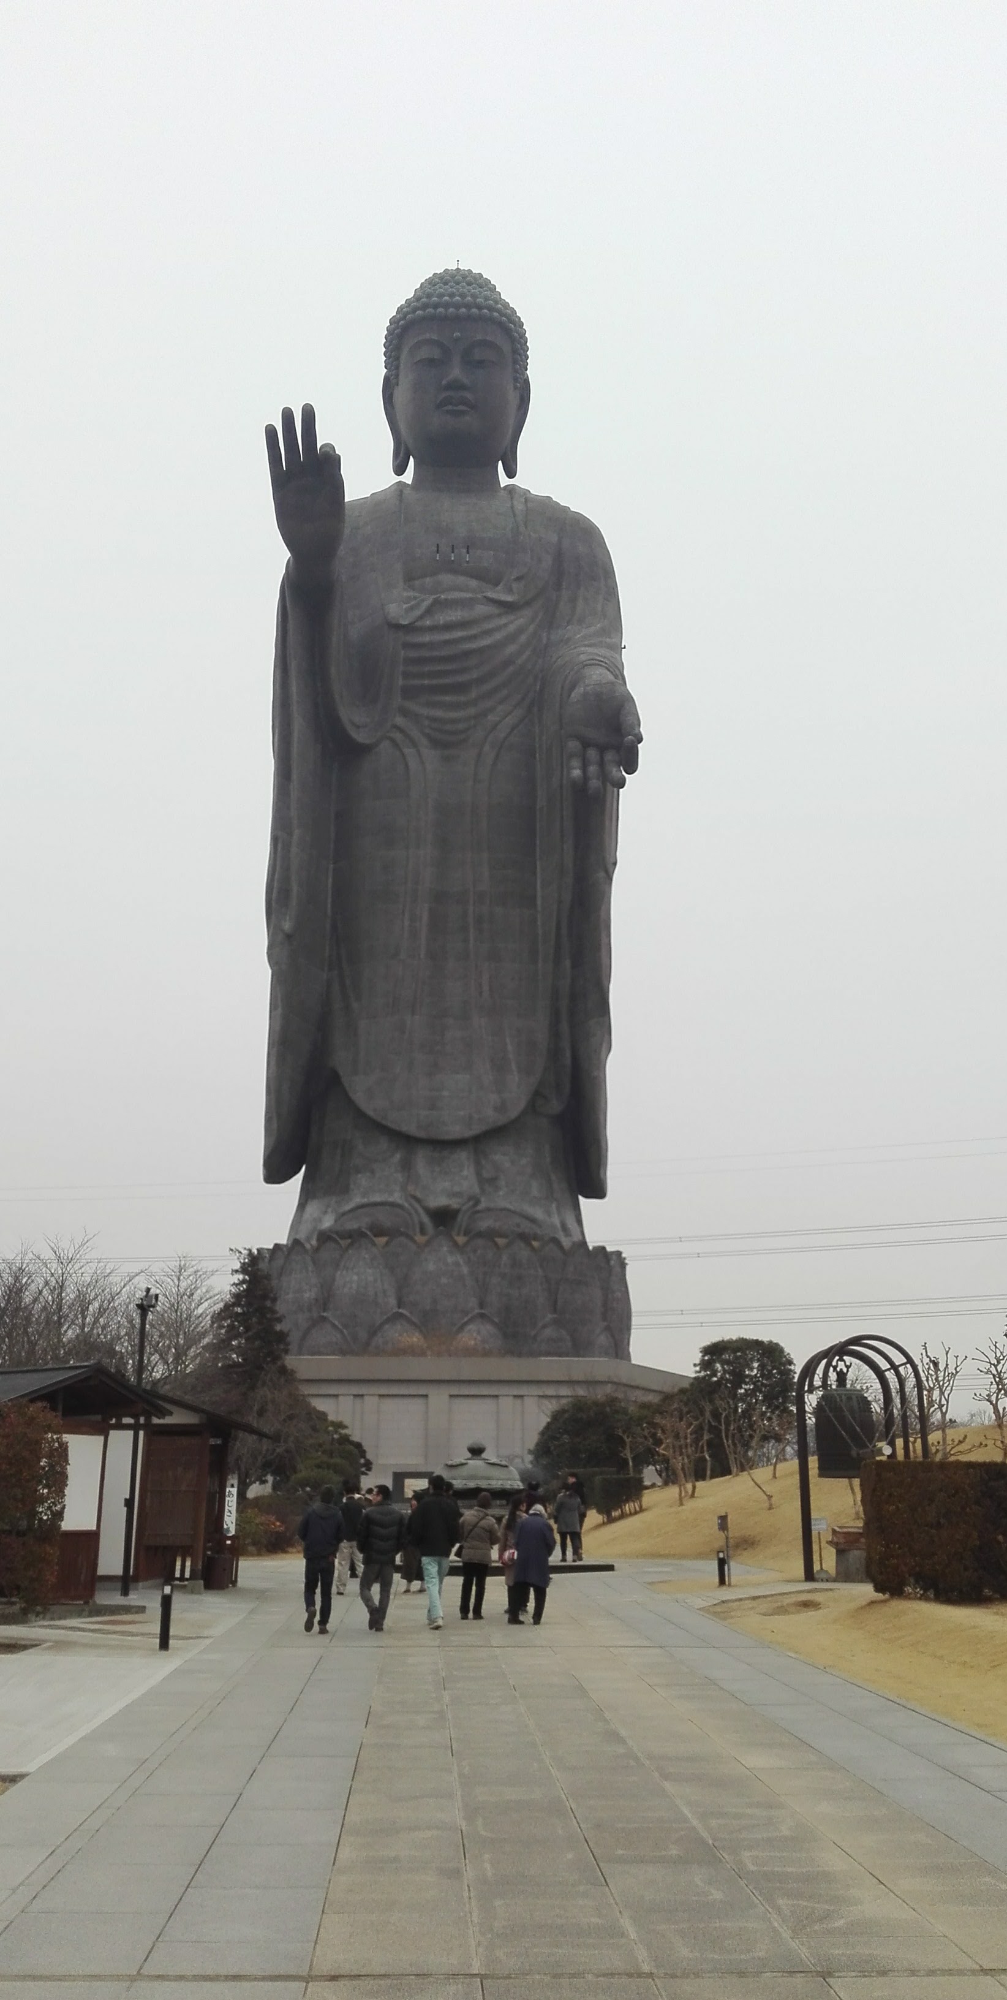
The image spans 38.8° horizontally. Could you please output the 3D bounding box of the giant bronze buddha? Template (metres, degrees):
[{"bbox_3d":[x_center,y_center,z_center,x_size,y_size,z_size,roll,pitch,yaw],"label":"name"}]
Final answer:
[{"bbox_3d":[-5.500,-23.324,127.454,32.000,110.000,30.000,1,-19,-3],"label":"giant bronze buddha"}]

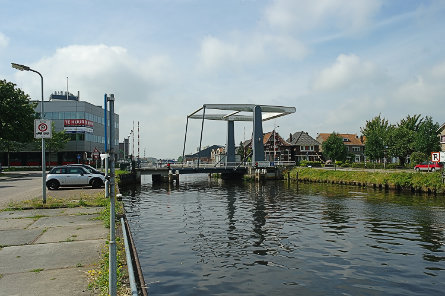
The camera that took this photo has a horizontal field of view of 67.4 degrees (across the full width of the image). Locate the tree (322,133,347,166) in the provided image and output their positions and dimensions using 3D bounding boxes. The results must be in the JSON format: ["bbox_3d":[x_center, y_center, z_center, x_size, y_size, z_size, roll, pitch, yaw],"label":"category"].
[{"bbox_3d":[27.047,0.433,80.000,6.117,8.302,5.933,0,-2,0],"label":"tree"}]

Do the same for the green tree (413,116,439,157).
[{"bbox_3d":[40.421,-1.082,66.000,5.640,10.304,5.471,0,-2,0],"label":"green tree"}]

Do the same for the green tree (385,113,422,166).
[{"bbox_3d":[36.018,-1.280,66.000,7.124,10.700,6.911,0,-2,0],"label":"green tree"}]

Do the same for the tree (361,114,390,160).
[{"bbox_3d":[31.904,-1.460,70.000,5.877,11.353,5.701,0,-2,0],"label":"tree"}]

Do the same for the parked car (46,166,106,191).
[{"bbox_3d":[-9.100,1.830,21.000,3.650,1.410,1.690,1,-2,-20],"label":"parked car"}]

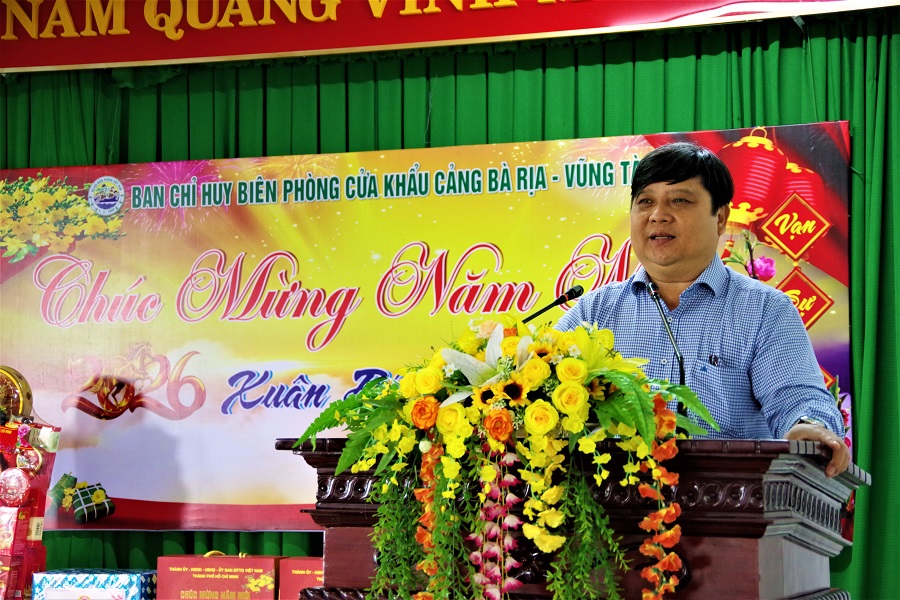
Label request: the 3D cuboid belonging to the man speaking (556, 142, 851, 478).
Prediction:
[{"bbox_3d":[0.435,0.555,3.230,0.600,1.710,0.440,-2,-9,19],"label":"man speaking"}]

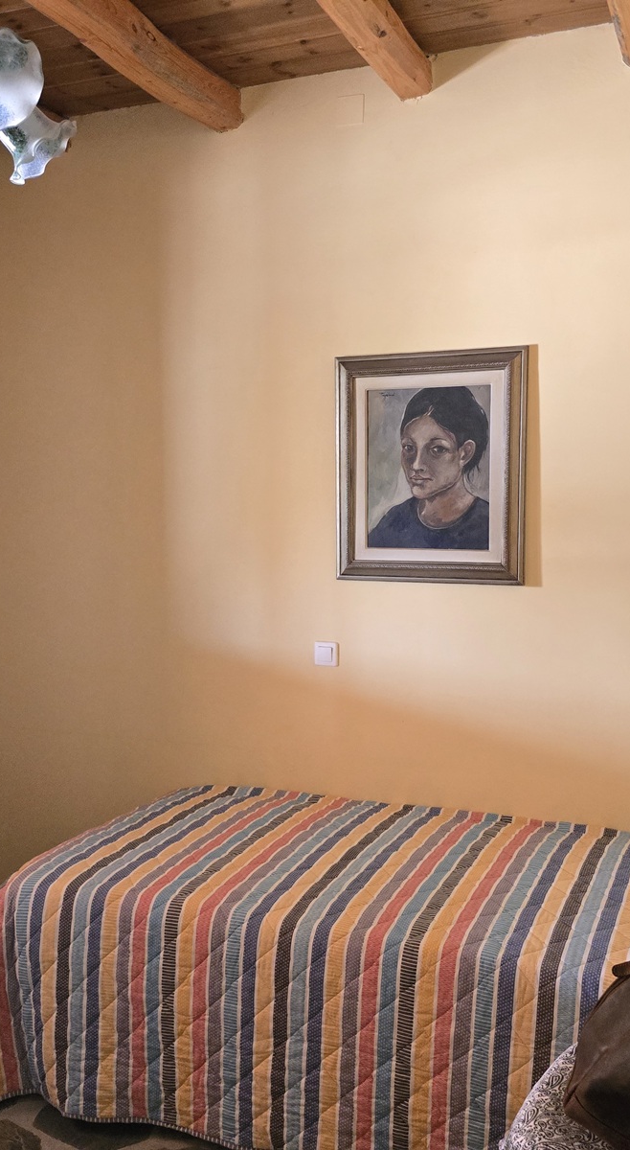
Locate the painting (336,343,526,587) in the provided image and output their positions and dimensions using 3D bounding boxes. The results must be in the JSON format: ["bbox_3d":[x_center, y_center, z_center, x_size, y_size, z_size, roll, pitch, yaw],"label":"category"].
[{"bbox_3d":[0.363,-0.337,3.227,0.618,0.724,0.045,1,4,22],"label":"painting"}]

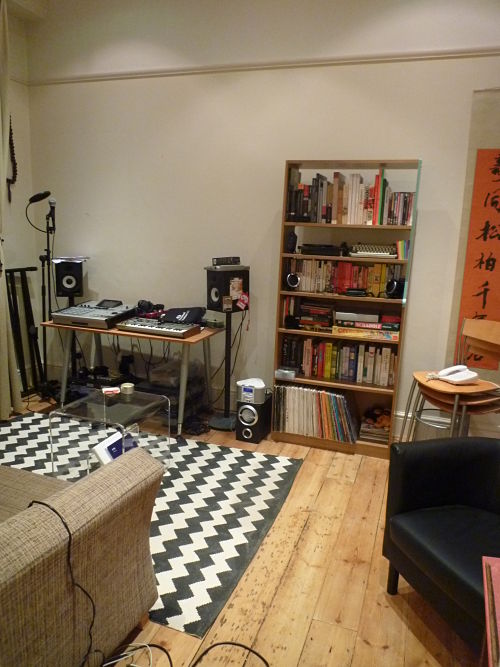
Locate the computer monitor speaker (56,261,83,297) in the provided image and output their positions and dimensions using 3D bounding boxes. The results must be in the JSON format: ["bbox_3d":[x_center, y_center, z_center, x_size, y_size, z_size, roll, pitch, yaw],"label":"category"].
[{"bbox_3d":[-1.378,-0.429,3.698,0.185,0.277,0.225,-1,12,-16],"label":"computer monitor speaker"}]

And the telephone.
[{"bbox_3d":[1.209,0.229,2.800,0.205,0.075,0.160,-4,13,-29],"label":"telephone"}]

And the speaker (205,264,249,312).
[{"bbox_3d":[-0.146,-0.300,3.302,0.185,0.277,0.225,13,16,43],"label":"speaker"}]

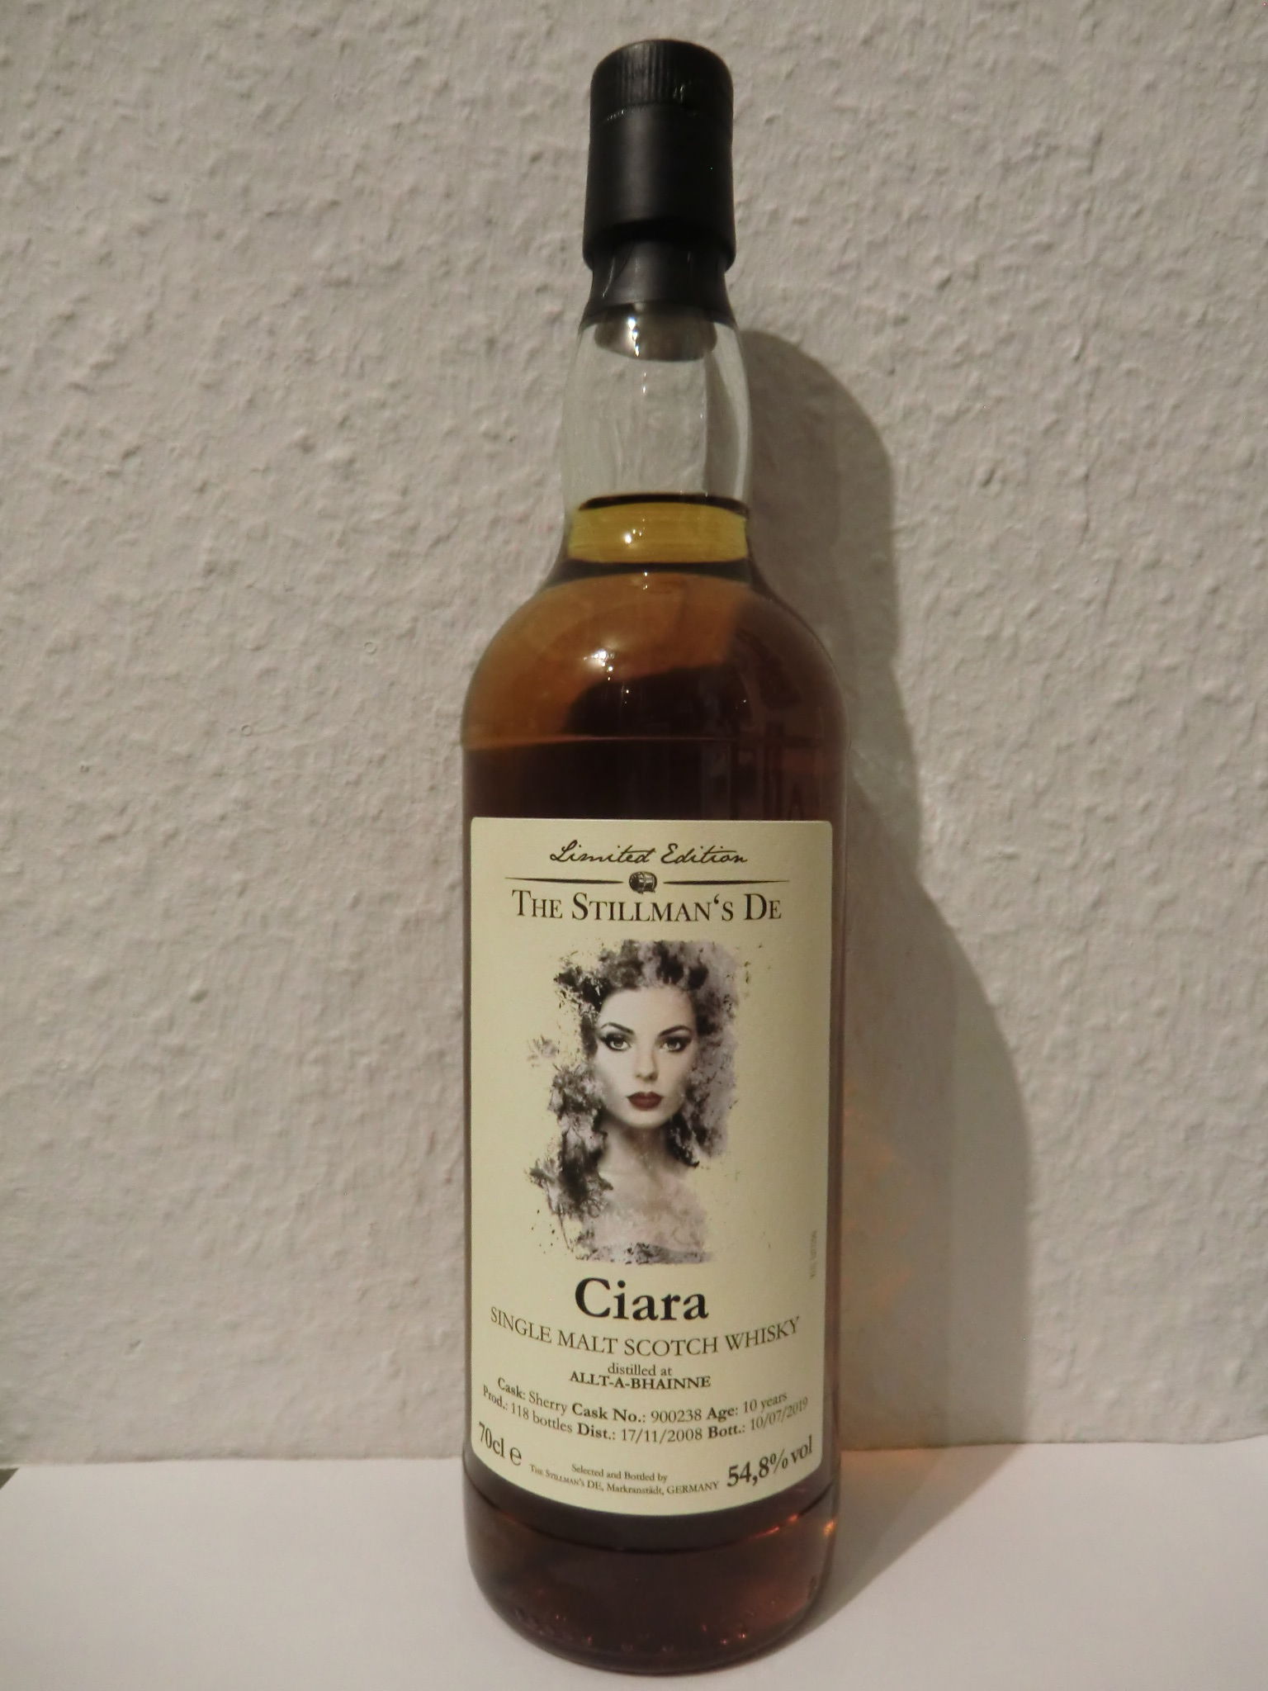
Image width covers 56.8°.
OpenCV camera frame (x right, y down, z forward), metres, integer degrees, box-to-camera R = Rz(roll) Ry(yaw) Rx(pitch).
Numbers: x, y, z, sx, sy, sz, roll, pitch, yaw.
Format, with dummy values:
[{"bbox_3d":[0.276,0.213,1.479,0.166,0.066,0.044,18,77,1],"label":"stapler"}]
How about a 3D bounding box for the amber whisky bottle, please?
[{"bbox_3d":[0.003,-0.004,0.240,0.076,0.301,0.076,1,1,3],"label":"amber whisky bottle"}]

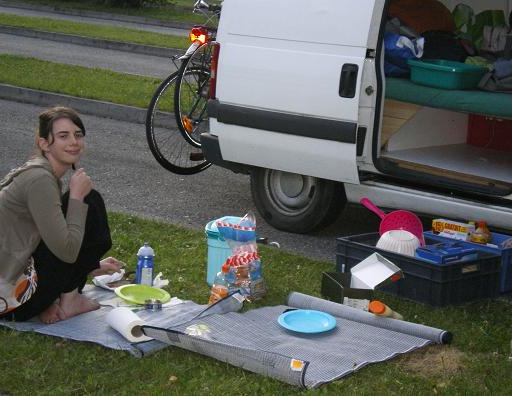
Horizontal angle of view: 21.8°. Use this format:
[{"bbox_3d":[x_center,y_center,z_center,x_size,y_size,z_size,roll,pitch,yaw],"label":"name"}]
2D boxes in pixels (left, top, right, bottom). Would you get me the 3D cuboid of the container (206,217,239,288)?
[{"bbox_3d":[-0.102,0.254,5.839,0.215,0.285,0.215,3,11,0],"label":"container"}]

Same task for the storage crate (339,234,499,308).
[{"bbox_3d":[0.729,0.316,6.002,0.410,0.190,0.610,-7,15,-43],"label":"storage crate"}]

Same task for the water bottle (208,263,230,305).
[{"bbox_3d":[-0.148,0.361,5.542,0.078,0.175,0.078,8,11,-1],"label":"water bottle"}]

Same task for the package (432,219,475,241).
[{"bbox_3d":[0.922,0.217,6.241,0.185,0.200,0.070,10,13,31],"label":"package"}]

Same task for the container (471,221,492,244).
[{"bbox_3d":[1.053,0.227,6.197,0.080,0.230,0.080,3,11,0],"label":"container"}]

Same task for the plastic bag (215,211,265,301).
[{"bbox_3d":[-0.065,0.241,5.678,0.170,0.360,0.120,9,12,27],"label":"plastic bag"}]

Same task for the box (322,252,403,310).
[{"bbox_3d":[0.451,0.361,5.741,0.270,0.160,0.280,1,11,-11],"label":"box"}]

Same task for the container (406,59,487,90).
[{"bbox_3d":[0.999,-0.639,6.917,0.290,0.115,0.370,-5,13,-36],"label":"container"}]

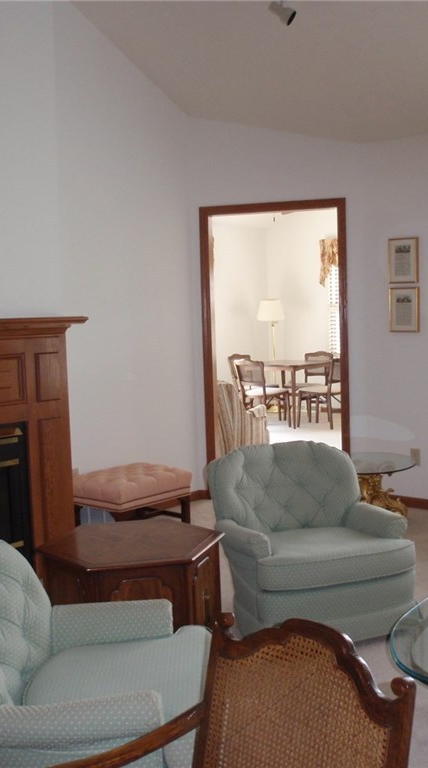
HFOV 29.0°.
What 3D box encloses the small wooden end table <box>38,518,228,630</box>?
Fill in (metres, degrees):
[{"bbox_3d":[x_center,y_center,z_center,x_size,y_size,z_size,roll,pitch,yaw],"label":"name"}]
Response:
[{"bbox_3d":[-0.317,0.866,3.298,0.651,0.493,0.750,0,5,19],"label":"small wooden end table"}]

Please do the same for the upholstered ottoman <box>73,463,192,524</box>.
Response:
[{"bbox_3d":[-0.487,0.742,4.982,0.444,0.464,0.563,3,7,42],"label":"upholstered ottoman"}]

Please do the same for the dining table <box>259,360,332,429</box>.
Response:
[{"bbox_3d":[0.908,0.113,10.198,0.829,0.725,0.829,3,7,42],"label":"dining table"}]

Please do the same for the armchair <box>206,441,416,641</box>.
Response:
[{"bbox_3d":[0.400,0.665,3.734,0.750,0.770,0.790,-4,5,-18],"label":"armchair"}]

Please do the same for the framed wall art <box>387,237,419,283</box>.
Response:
[{"bbox_3d":[1.273,-0.824,5.556,0.225,0.302,0.025,3,7,42],"label":"framed wall art"}]

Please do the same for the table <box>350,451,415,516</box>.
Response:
[{"bbox_3d":[0.879,0.700,5.046,0.691,0.444,0.691,3,7,42],"label":"table"}]

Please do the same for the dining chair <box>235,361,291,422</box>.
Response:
[{"bbox_3d":[0.572,0.115,9.707,0.454,0.829,0.533,3,7,43],"label":"dining chair"}]

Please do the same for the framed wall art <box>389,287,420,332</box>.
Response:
[{"bbox_3d":[1.286,-0.496,5.584,0.224,0.302,0.025,3,7,42],"label":"framed wall art"}]

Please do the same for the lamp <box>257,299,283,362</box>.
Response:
[{"bbox_3d":[0.802,-0.386,11.335,0.375,1.532,0.375,3,7,42],"label":"lamp"}]

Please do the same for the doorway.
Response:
[{"bbox_3d":[0.448,-0.213,5.961,1.042,2.134,0.128,-1,5,13],"label":"doorway"}]

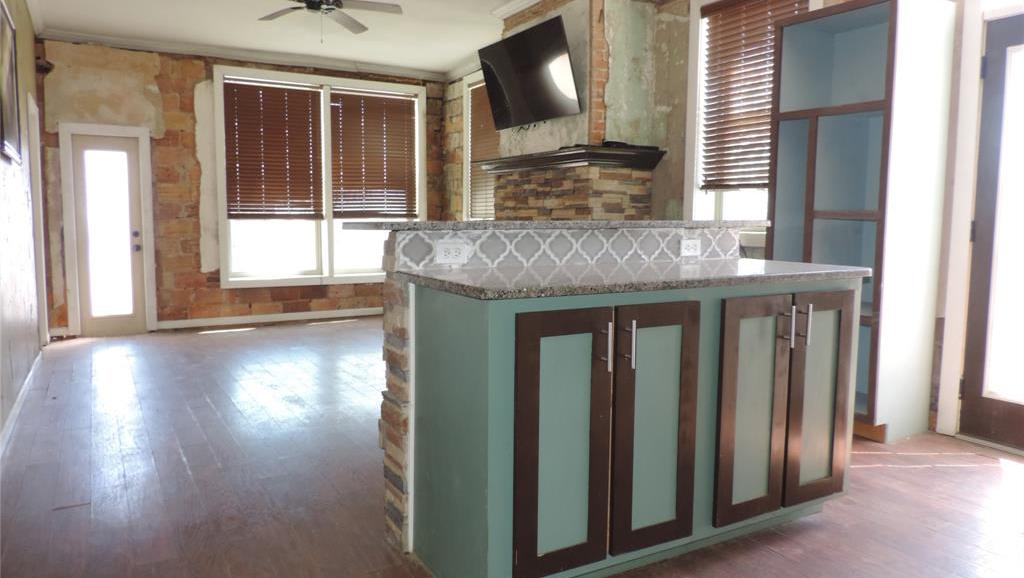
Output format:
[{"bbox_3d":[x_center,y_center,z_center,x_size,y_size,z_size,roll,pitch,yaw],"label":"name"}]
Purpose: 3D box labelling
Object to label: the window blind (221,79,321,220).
[{"bbox_3d":[-2.605,-1.517,7.827,1.038,1.466,0.060,-3,7,-30],"label":"window blind"}]

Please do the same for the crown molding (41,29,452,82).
[{"bbox_3d":[-2.586,-2.475,7.650,4.206,0.109,0.090,-3,7,-30],"label":"crown molding"}]

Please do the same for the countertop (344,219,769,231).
[{"bbox_3d":[0.250,-0.258,2.864,1.747,0.030,0.448,-3,7,-29],"label":"countertop"}]

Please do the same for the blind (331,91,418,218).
[{"bbox_3d":[-1.615,-1.574,8.396,1.044,1.458,0.060,-3,7,-30],"label":"blind"}]

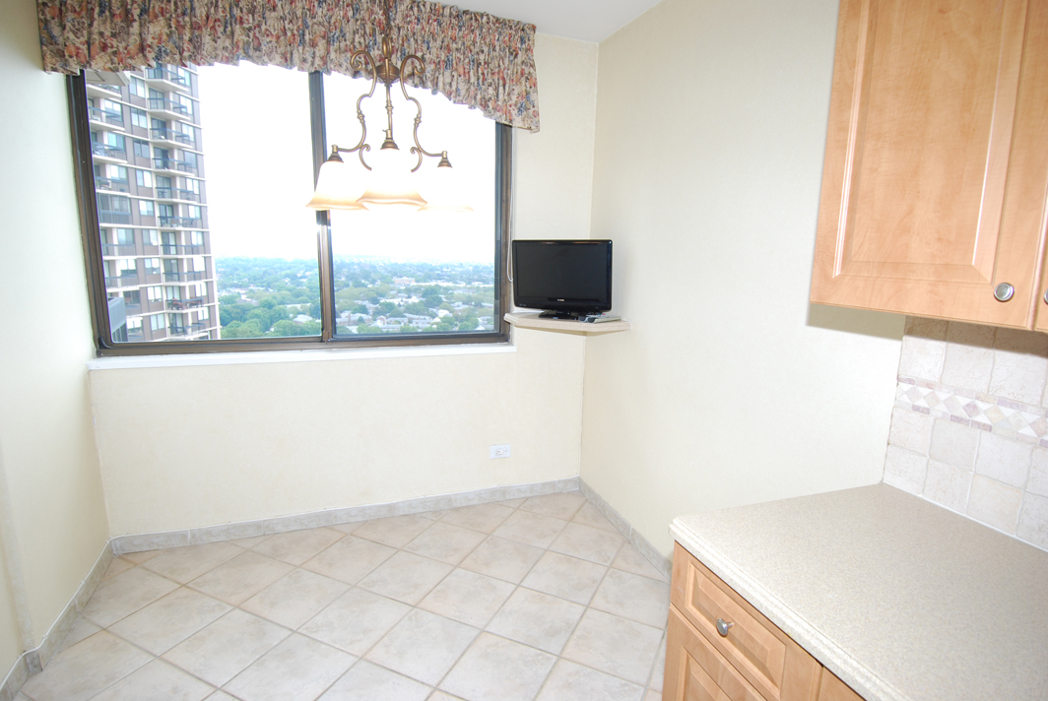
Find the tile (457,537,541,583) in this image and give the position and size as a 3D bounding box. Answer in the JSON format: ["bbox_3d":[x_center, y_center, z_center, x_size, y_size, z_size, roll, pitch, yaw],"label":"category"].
[{"bbox_3d":[-0.102,1.034,2.594,0.323,0.010,0.323,6,10,24],"label":"tile"}]

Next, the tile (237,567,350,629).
[{"bbox_3d":[-0.976,1.065,2.267,0.323,0.010,0.323,6,10,24],"label":"tile"}]

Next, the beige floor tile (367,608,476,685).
[{"bbox_3d":[-0.378,1.124,2.002,0.323,0.010,0.323,6,10,24],"label":"beige floor tile"}]

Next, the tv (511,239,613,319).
[{"bbox_3d":[0.186,-0.361,2.665,0.505,0.389,0.170,6,11,24],"label":"tv"}]

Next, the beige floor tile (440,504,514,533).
[{"bbox_3d":[-0.255,0.909,2.869,0.308,0.015,0.308,6,11,24],"label":"beige floor tile"}]

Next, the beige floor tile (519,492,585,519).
[{"bbox_3d":[0.172,0.906,3.071,0.312,0.010,0.312,6,11,24],"label":"beige floor tile"}]

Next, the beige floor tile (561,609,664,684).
[{"bbox_3d":[0.352,1.138,2.031,0.323,0.010,0.323,6,10,24],"label":"beige floor tile"}]

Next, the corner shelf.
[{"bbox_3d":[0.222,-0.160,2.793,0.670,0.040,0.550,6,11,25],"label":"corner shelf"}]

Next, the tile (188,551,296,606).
[{"bbox_3d":[-1.236,1.004,2.325,0.312,0.010,0.312,6,11,24],"label":"tile"}]

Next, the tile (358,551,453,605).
[{"bbox_3d":[-0.540,1.050,2.430,0.323,0.010,0.323,6,10,24],"label":"tile"}]

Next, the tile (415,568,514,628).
[{"bbox_3d":[-0.233,1.042,2.217,0.312,0.010,0.312,6,11,24],"label":"tile"}]

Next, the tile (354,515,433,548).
[{"bbox_3d":[-0.669,0.925,2.716,0.308,0.015,0.308,6,11,24],"label":"tile"}]

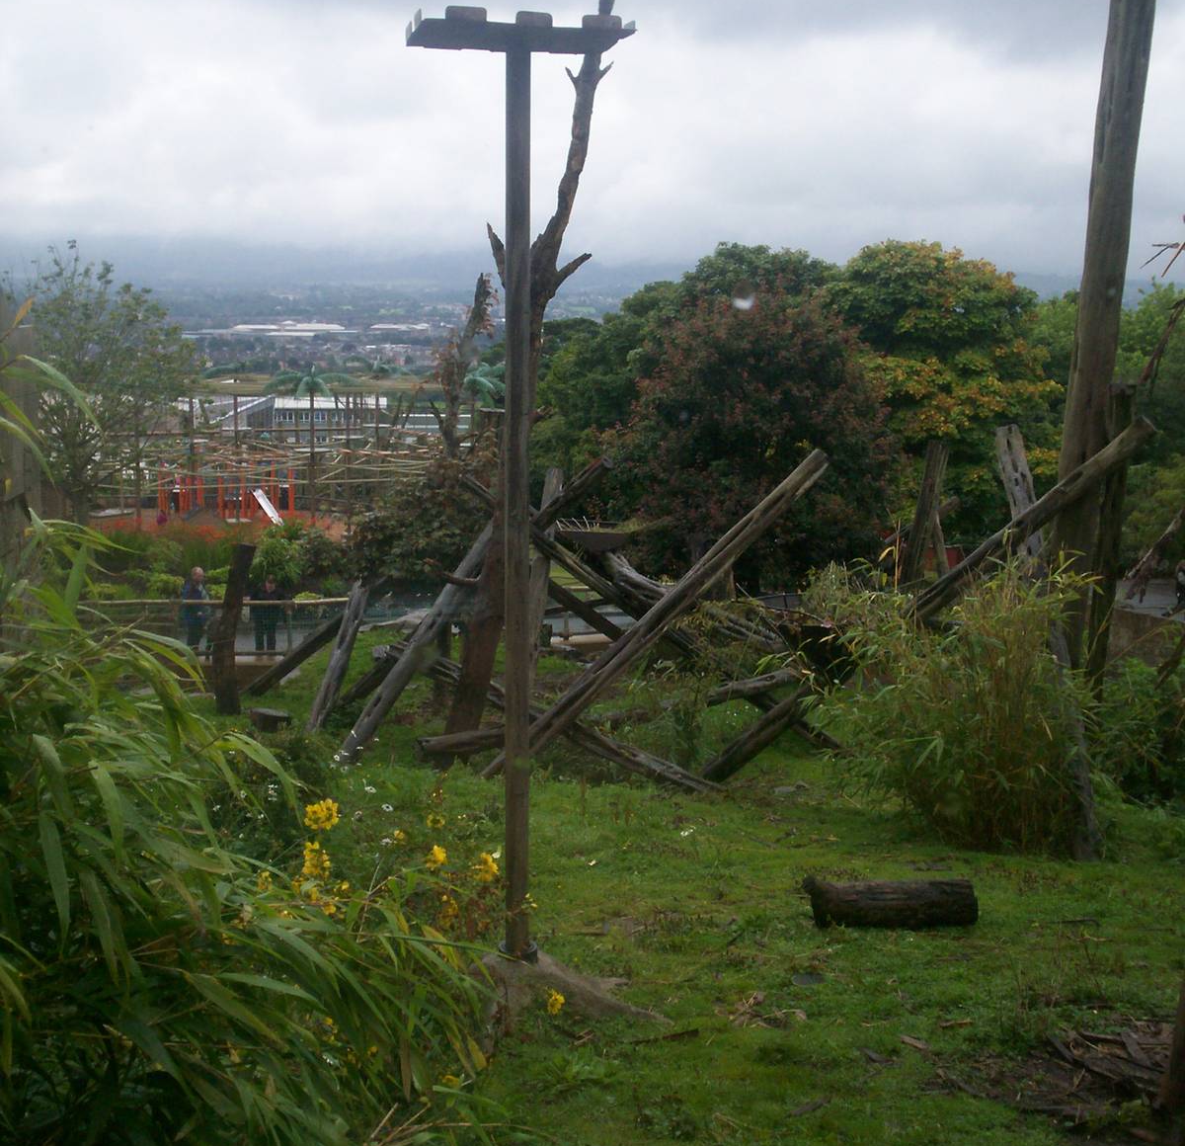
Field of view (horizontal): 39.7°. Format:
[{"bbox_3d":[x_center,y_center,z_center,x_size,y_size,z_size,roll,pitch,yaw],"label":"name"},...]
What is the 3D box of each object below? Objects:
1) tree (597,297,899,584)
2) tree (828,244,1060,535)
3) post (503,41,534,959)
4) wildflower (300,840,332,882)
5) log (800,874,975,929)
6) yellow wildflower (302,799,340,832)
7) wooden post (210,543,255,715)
[{"bbox_3d":[3.650,-2.975,38.113,6.800,6.977,6.400,0,11,0],"label":"tree"},{"bbox_3d":[9.329,-4.342,43.961,6.600,8.879,6.400,0,11,0],"label":"tree"},{"bbox_3d":[-0.389,-0.259,8.704,0.125,4.891,0.125,0,11,0],"label":"post"},{"bbox_3d":[-1.045,1.090,6.212,0.110,0.155,0.110,0,11,0],"label":"wildflower"},{"bbox_3d":[1.804,1.966,9.991,1.040,0.280,0.280,0,11,0],"label":"log"},{"bbox_3d":[-1.016,0.910,6.178,0.135,0.125,0.130,0,11,0],"label":"yellow wildflower"},{"bbox_3d":[-4.546,0.737,21.005,0.380,2.244,0.340,9,11,-2],"label":"wooden post"}]

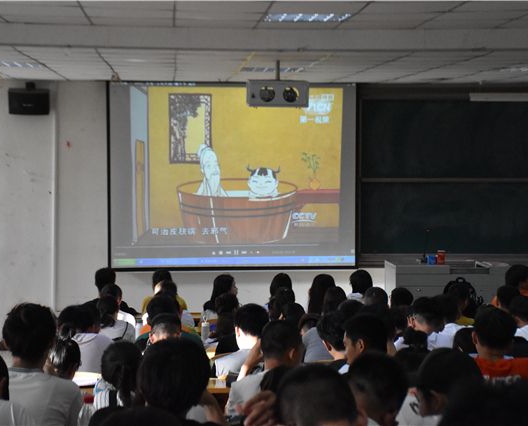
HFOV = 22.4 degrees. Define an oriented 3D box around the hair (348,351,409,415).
[{"bbox_3d":[0.355,0.518,4.100,0.180,0.210,0.210,0,3,2],"label":"hair"}]

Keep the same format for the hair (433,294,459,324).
[{"bbox_3d":[1.189,0.634,8.800,0.180,0.200,0.210,0,3,1],"label":"hair"}]

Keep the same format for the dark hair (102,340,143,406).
[{"bbox_3d":[-0.577,0.654,5.400,0.172,0.250,0.220,0,4,-3],"label":"dark hair"}]

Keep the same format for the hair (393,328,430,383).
[{"bbox_3d":[0.604,0.579,5.400,0.175,0.230,0.220,0,4,-5],"label":"hair"}]

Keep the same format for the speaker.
[{"bbox_3d":[-2.604,-1.244,14.800,0.450,0.260,0.270,0,12,-10],"label":"speaker"}]

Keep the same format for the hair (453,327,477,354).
[{"bbox_3d":[0.992,0.629,6.400,0.175,0.210,0.215,0,4,-6],"label":"hair"}]

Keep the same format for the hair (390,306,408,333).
[{"bbox_3d":[0.922,0.735,9.200,0.180,0.200,0.200,0,3,-4],"label":"hair"}]

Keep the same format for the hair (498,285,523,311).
[{"bbox_3d":[1.861,0.640,10.100,0.178,0.205,0.210,-1,4,-15],"label":"hair"}]

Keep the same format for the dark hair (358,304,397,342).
[{"bbox_3d":[0.639,0.616,7.500,0.200,0.220,0.230,1,3,16],"label":"dark hair"}]

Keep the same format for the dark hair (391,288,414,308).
[{"bbox_3d":[1.154,0.708,11.100,0.185,0.210,0.215,-1,3,-16],"label":"dark hair"}]

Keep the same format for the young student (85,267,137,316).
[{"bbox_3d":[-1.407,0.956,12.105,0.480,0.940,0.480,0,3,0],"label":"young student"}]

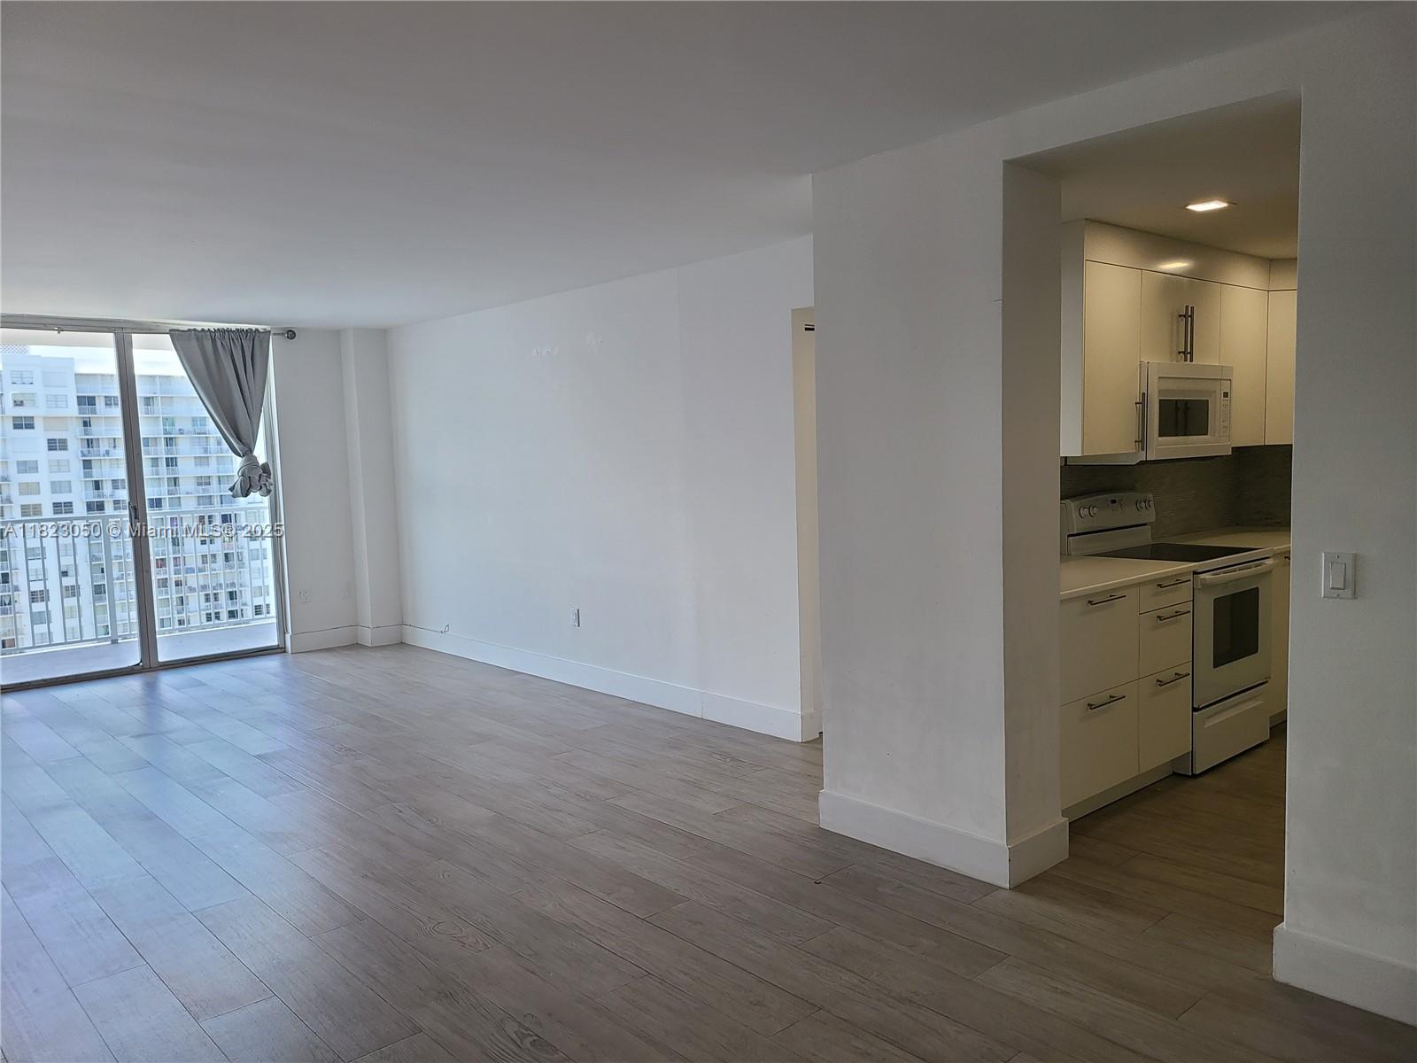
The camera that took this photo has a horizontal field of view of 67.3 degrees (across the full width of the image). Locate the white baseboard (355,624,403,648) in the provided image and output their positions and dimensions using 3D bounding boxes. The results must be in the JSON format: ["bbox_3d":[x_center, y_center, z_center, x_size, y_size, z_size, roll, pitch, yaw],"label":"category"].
[{"bbox_3d":[-2.586,0.812,8.365,0.265,0.136,0.228,-5,6,-42],"label":"white baseboard"}]

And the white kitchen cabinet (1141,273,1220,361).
[{"bbox_3d":[1.987,-0.947,4.882,0.762,0.379,0.385,-6,6,-41],"label":"white kitchen cabinet"}]

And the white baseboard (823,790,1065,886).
[{"bbox_3d":[0.833,1.048,3.843,0.369,0.143,0.817,-6,6,-41],"label":"white baseboard"}]

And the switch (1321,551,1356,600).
[{"bbox_3d":[1.568,0.110,2.644,0.014,0.116,0.071,-6,6,-41],"label":"switch"}]

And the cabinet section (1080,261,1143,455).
[{"bbox_3d":[1.552,-0.711,4.510,0.470,0.773,0.349,-6,6,-41],"label":"cabinet section"}]

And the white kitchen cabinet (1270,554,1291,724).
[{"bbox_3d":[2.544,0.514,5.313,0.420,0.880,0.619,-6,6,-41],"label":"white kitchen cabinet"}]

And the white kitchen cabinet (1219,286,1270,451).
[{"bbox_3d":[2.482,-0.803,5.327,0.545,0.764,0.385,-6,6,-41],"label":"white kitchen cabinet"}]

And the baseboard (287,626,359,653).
[{"bbox_3d":[-2.957,0.834,8.185,0.538,0.136,0.024,-5,6,-42],"label":"baseboard"}]

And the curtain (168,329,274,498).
[{"bbox_3d":[-3.415,-0.830,7.558,0.693,1.189,0.120,-5,6,-42],"label":"curtain"}]

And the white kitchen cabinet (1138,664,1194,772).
[{"bbox_3d":[1.657,0.734,4.516,0.449,0.381,0.580,-6,6,-41],"label":"white kitchen cabinet"}]

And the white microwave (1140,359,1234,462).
[{"bbox_3d":[2.007,-0.543,4.864,0.780,0.413,0.428,-6,6,-41],"label":"white microwave"}]

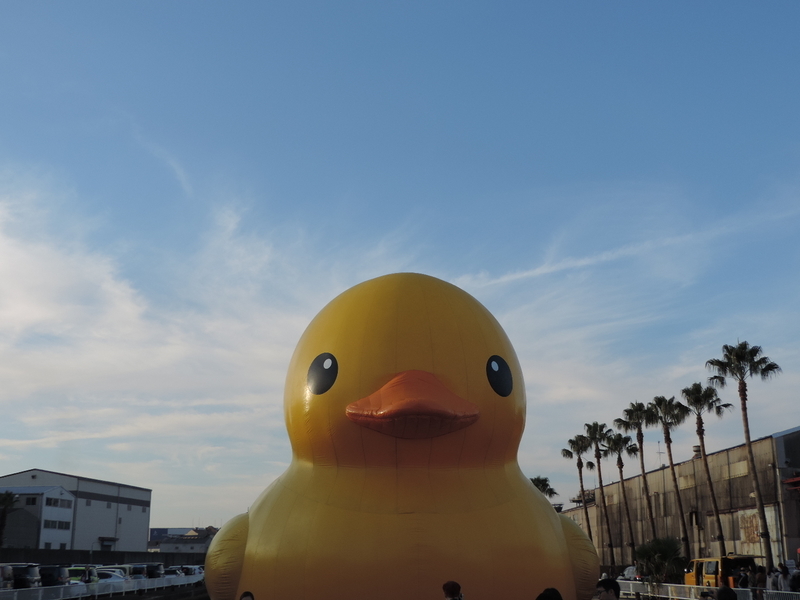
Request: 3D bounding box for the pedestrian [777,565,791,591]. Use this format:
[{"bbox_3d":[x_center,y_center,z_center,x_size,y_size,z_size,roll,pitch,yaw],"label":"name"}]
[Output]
[{"bbox_3d":[13.917,10.572,33.421,0.460,1.630,0.320,-2,-16,8],"label":"pedestrian"}]

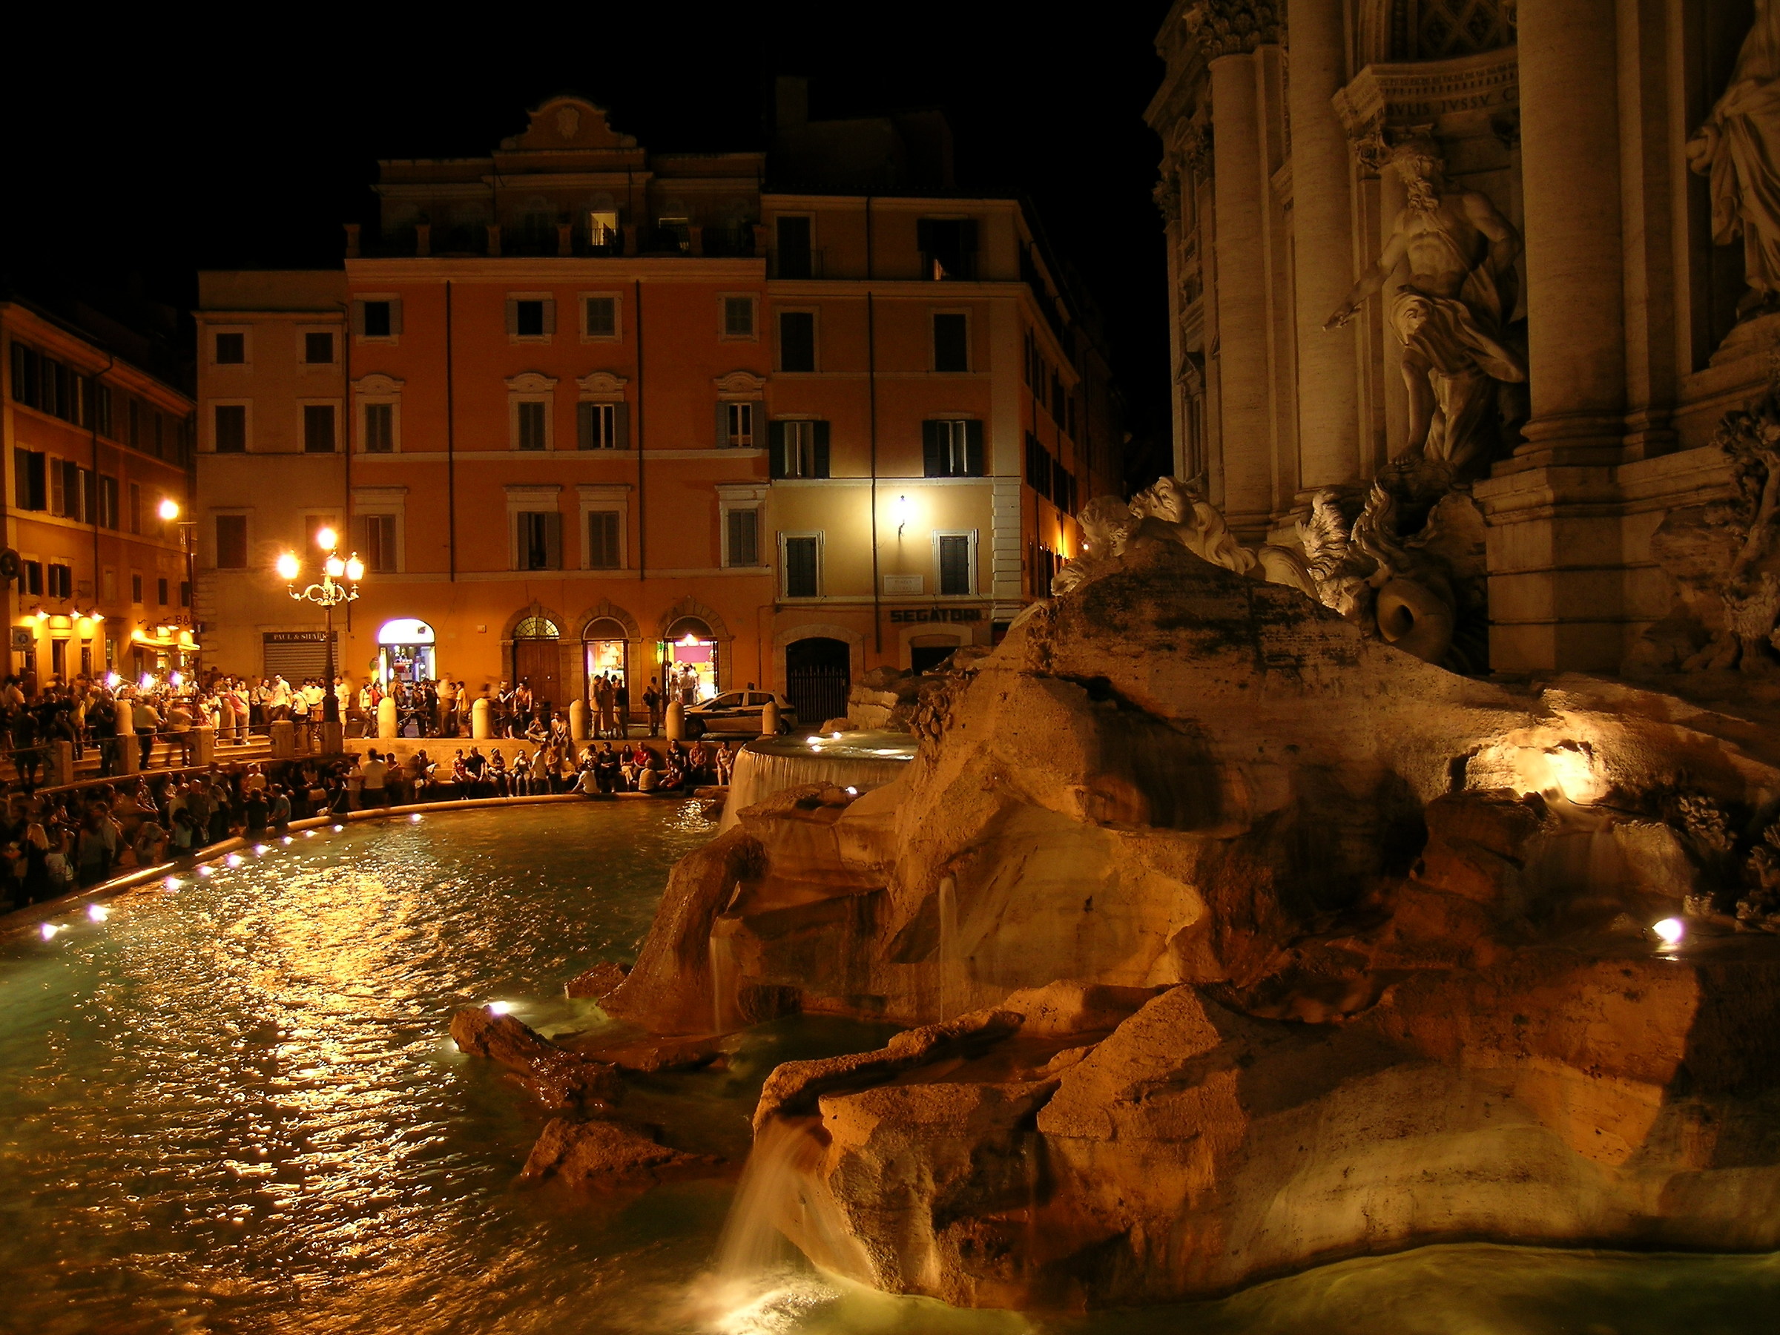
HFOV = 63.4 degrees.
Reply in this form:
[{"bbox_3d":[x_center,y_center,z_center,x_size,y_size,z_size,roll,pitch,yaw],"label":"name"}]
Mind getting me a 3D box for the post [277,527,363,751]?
[{"bbox_3d":[-15.750,-0.780,39.900,2.250,6.200,2.150,-1,0,0],"label":"post"}]

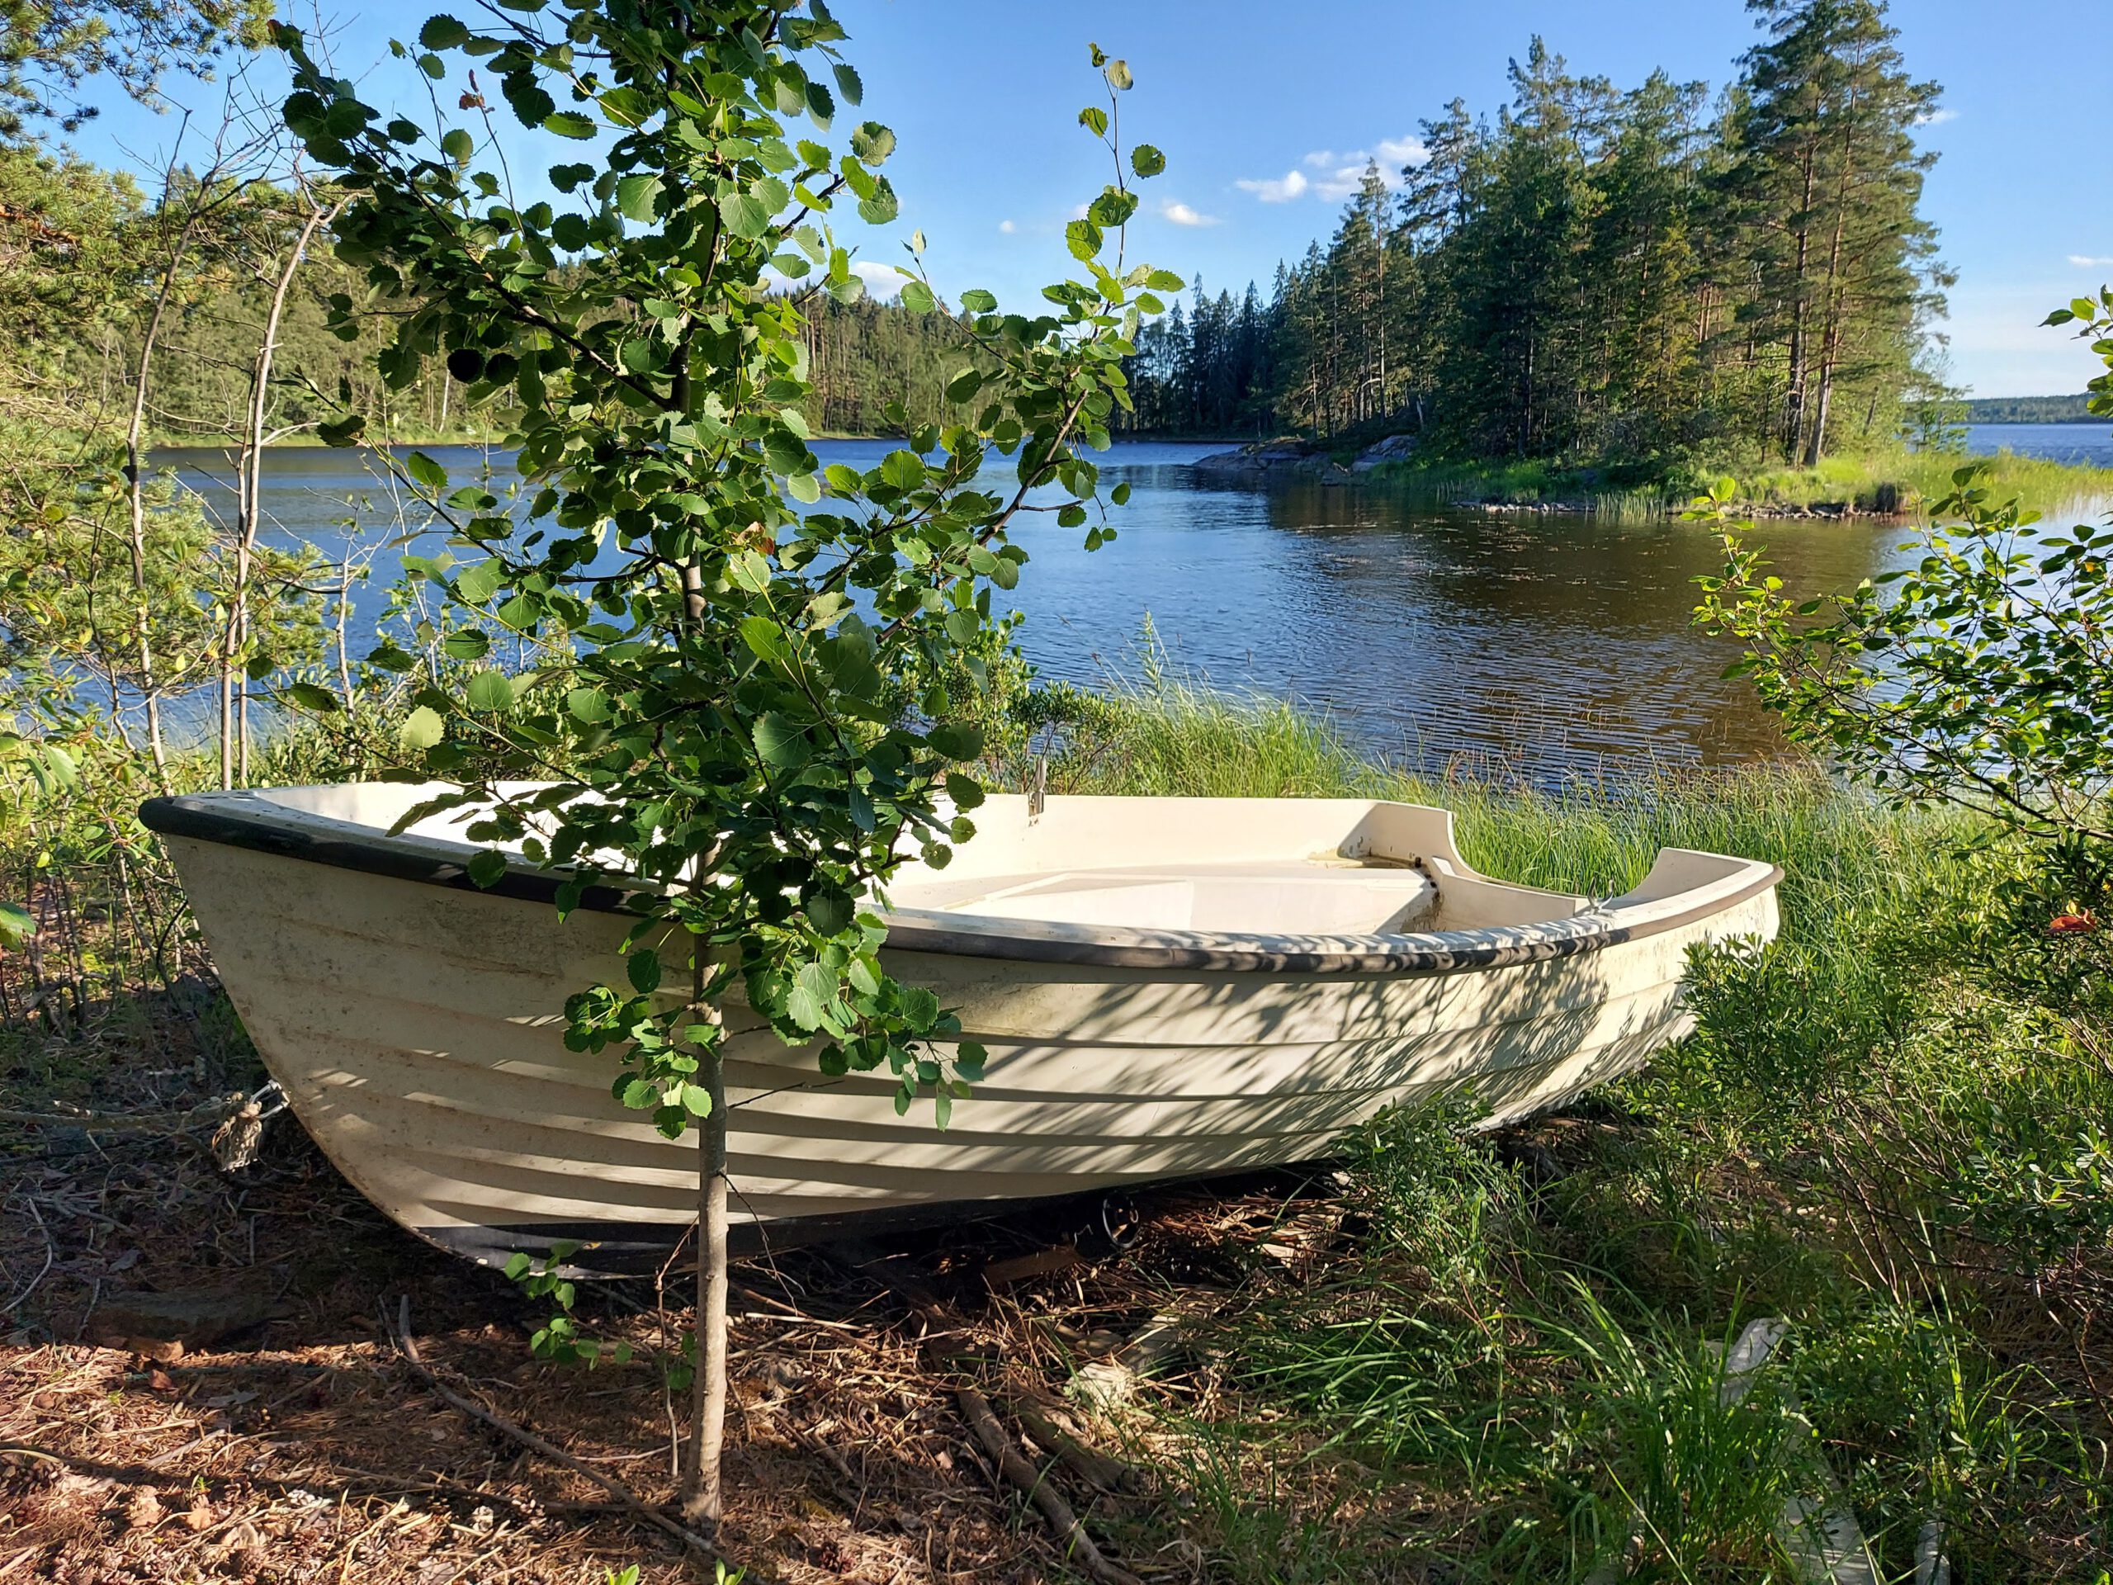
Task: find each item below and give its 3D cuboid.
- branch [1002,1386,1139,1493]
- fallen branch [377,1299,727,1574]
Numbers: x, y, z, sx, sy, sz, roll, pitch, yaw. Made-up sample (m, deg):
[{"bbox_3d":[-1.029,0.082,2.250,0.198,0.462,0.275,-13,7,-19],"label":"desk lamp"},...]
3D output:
[{"bbox_3d":[0.018,0.942,2.251,0.045,0.045,0.309,-10,11,-34],"label":"branch"},{"bbox_3d":[-0.768,0.903,2.179,0.883,0.050,0.093,14,20,40],"label":"fallen branch"}]

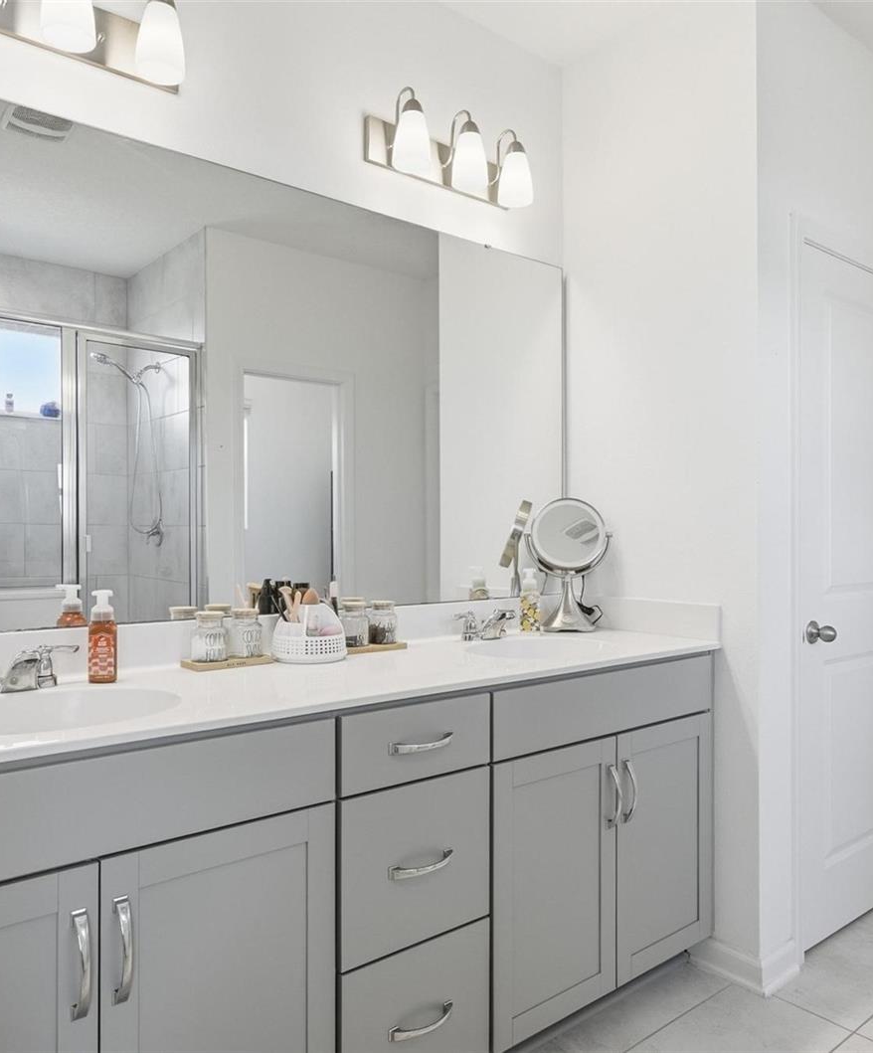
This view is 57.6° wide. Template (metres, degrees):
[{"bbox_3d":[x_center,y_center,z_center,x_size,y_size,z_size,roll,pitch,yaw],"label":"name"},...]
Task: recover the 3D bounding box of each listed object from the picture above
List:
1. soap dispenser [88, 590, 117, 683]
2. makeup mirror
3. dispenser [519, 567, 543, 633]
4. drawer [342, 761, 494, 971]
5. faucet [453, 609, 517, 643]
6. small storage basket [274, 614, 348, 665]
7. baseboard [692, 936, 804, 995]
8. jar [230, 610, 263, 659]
[{"bbox_3d":[-0.679,0.223,1.615,0.055,0.184,0.058,0,-1,-23],"label":"soap dispenser"},{"bbox_3d":[0.418,0.117,2.507,0.262,0.415,0.175,0,-1,10],"label":"makeup mirror"},{"bbox_3d":[0.289,0.227,2.426,0.060,0.194,0.060,0,-1,7],"label":"dispenser"},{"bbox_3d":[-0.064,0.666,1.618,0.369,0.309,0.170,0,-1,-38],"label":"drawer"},{"bbox_3d":[0.166,0.282,2.244,0.232,0.080,0.138,0,-1,-38],"label":"faucet"},{"bbox_3d":[-0.305,0.262,1.922,0.182,0.118,0.178,0,0,0],"label":"small storage basket"},{"bbox_3d":[0.869,1.191,2.230,0.196,0.084,0.226,0,0,-38],"label":"baseboard"},{"bbox_3d":[-0.451,0.255,1.883,0.077,0.108,0.077,0,0,0],"label":"jar"}]

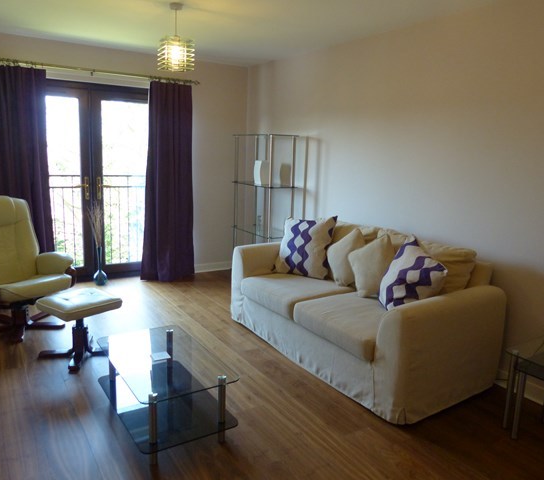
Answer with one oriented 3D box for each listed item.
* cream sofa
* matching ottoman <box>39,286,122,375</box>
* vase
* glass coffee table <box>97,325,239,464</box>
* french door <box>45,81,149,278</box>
[{"bbox_3d":[0.578,0.405,3.536,0.959,0.870,1.991,-5,13,-34],"label":"cream sofa"},{"bbox_3d":[-1.330,0.620,3.233,0.387,0.425,0.401,8,12,30],"label":"matching ottoman"},{"bbox_3d":[-1.846,0.255,4.971,0.165,0.448,0.165,-5,13,-32],"label":"vase"},{"bbox_3d":[-0.603,0.806,2.568,0.524,0.361,0.833,-5,13,-32],"label":"glass coffee table"},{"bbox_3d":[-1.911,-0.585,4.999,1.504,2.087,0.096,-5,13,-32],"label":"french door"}]

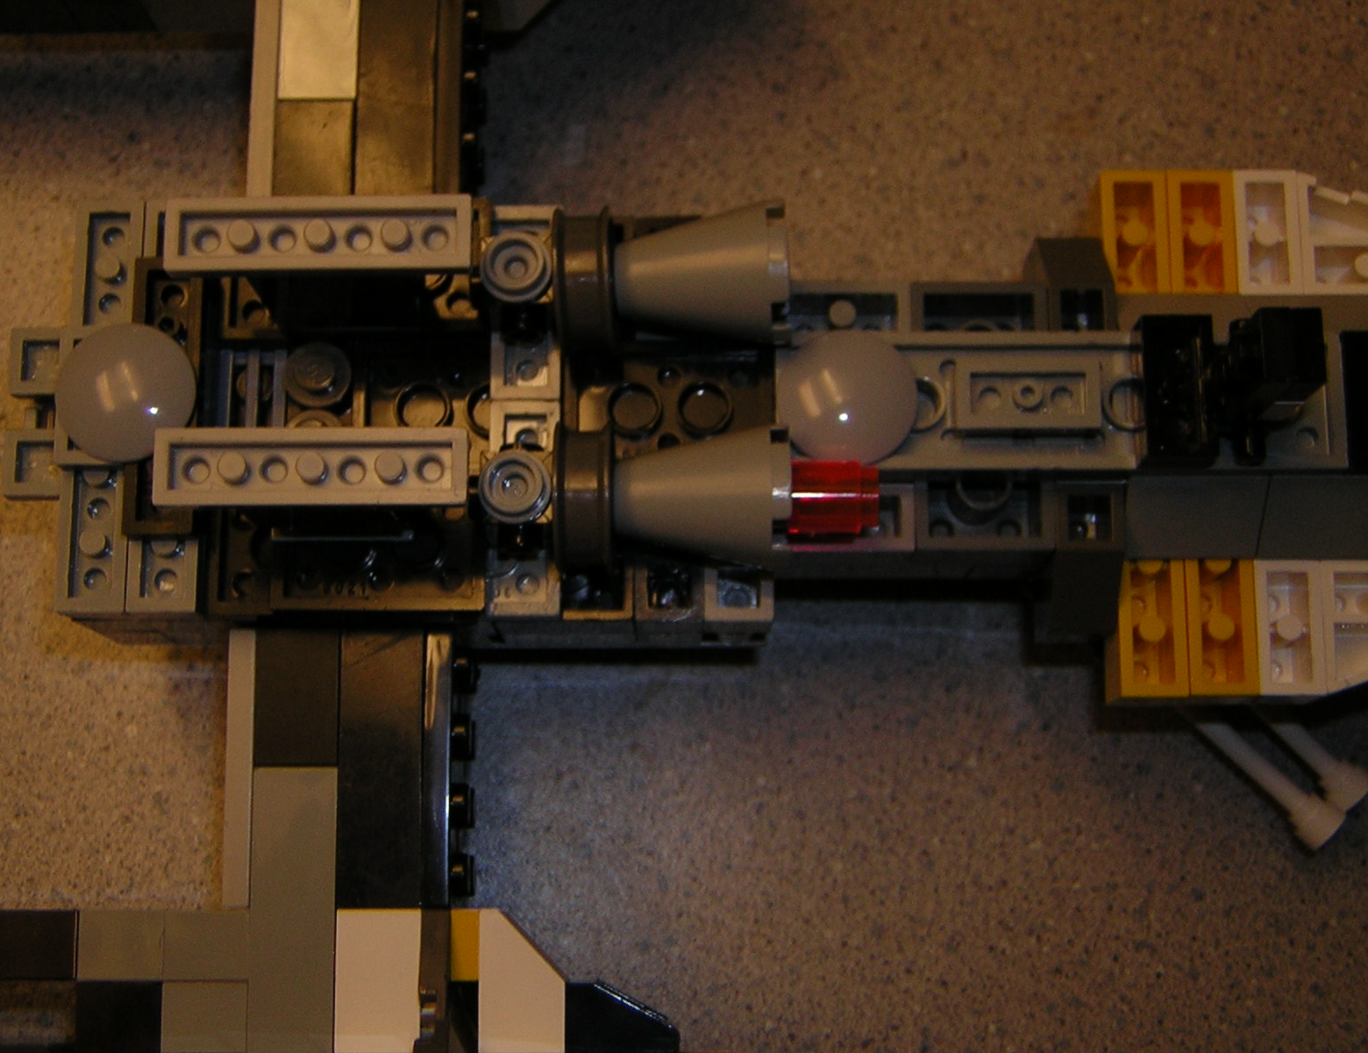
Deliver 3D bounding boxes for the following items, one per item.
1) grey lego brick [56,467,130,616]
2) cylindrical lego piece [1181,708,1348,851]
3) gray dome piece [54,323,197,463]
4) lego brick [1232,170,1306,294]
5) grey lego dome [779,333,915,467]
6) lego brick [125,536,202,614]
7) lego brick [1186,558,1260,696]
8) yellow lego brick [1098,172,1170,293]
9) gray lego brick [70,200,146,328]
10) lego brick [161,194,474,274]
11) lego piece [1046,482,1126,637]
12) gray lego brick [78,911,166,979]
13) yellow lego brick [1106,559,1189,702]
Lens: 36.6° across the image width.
[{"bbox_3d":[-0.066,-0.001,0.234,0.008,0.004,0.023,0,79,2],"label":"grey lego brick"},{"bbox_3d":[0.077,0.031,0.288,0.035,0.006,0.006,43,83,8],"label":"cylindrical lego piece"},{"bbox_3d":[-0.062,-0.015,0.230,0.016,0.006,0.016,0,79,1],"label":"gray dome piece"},{"bbox_3d":[0.071,-0.035,0.257,0.008,0.010,0.016,0,79,1],"label":"lego brick"},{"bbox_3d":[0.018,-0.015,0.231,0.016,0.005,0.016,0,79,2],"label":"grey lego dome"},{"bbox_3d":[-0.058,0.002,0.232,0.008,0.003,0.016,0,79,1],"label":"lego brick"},{"bbox_3d":[0.063,0.009,0.246,0.008,0.010,0.023,0,79,2],"label":"lego brick"},{"bbox_3d":[0.055,-0.035,0.255,0.008,0.010,0.016,0,79,1],"label":"yellow lego brick"},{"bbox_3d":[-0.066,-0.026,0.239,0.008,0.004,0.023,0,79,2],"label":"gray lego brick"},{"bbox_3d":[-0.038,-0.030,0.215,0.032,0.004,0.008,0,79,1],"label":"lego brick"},{"bbox_3d":[0.046,0.004,0.241,0.008,0.010,0.016,0,79,1],"label":"lego piece"},{"bbox_3d":[-0.063,0.048,0.236,0.010,0.009,0.008,0,79,1],"label":"gray lego brick"},{"bbox_3d":[0.055,0.009,0.247,0.008,0.010,0.024,0,79,1],"label":"yellow lego brick"}]

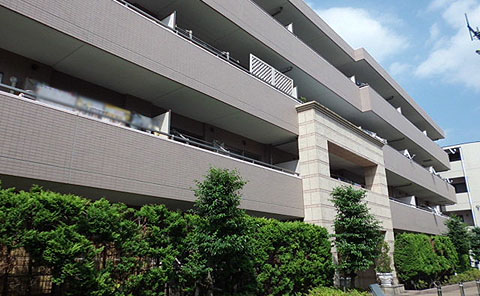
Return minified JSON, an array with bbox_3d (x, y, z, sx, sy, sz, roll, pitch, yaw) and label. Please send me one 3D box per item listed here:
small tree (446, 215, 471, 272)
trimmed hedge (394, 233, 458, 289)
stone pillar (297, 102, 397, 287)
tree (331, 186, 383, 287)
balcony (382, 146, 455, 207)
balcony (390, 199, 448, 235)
[{"bbox_3d":[13.891,6.120,22.811,1.550,3.770,1.550,-16,-23,38],"label":"small tree"},{"bbox_3d":[10.167,5.870,19.146,1.100,2.370,9.600,-16,-23,38],"label":"trimmed hedge"},{"bbox_3d":[4.527,2.167,14.221,0.750,6.510,6.700,-16,-23,38],"label":"stone pillar"},{"bbox_3d":[3.419,2.865,11.041,1.500,3.520,1.500,-16,-23,38],"label":"tree"},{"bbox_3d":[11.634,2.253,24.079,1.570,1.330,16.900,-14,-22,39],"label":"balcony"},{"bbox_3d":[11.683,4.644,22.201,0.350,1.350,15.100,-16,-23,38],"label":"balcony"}]

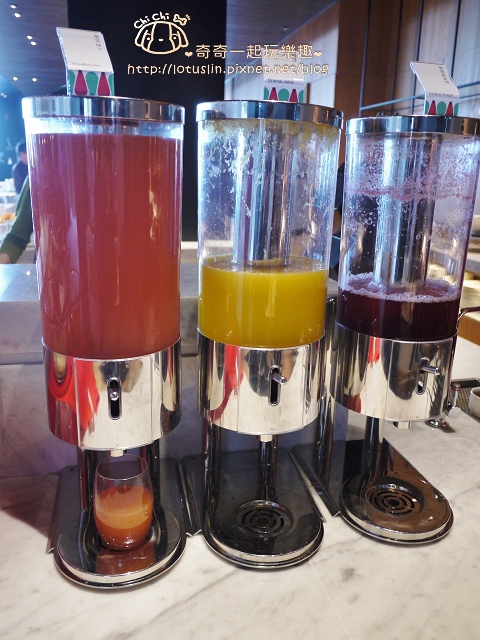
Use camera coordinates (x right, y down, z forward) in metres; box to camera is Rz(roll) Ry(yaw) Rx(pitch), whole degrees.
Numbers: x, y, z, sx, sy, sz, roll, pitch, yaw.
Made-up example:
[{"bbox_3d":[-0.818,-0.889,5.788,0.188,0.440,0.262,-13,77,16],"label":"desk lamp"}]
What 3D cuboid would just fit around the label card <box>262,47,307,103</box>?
[{"bbox_3d":[0.057,-0.322,0.691,0.053,0.079,0.051,0,17,-4],"label":"label card"}]

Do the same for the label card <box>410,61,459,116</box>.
[{"bbox_3d":[0.273,-0.320,0.728,0.053,0.081,0.047,-2,18,-13],"label":"label card"}]

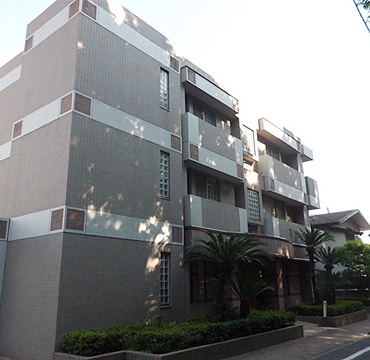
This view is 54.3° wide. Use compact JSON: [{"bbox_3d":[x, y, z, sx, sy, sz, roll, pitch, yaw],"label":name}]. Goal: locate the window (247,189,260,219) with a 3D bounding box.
[{"bbox_3d":[2.911,1.040,15.274,0.121,1.232,0.858,-15,-21,39],"label":"window"}]

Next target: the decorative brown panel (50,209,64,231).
[{"bbox_3d":[-3.000,0.956,8.465,0.500,0.500,0.050,-13,-19,37],"label":"decorative brown panel"}]

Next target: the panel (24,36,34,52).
[{"bbox_3d":[-4.930,-4.304,11.466,0.450,0.465,0.050,-13,-20,37],"label":"panel"}]

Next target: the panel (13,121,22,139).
[{"bbox_3d":[-5.066,-1.486,10.841,0.465,0.545,0.061,-13,-20,36],"label":"panel"}]

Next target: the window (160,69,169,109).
[{"bbox_3d":[-0.707,-3.013,12.076,0.120,1.440,0.430,-13,-20,37],"label":"window"}]

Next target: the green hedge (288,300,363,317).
[{"bbox_3d":[5.642,5.088,14.372,1.900,0.400,3.100,-15,-20,42],"label":"green hedge"}]

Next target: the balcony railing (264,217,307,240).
[{"bbox_3d":[4.801,2.451,17.076,0.505,0.990,3.434,-15,-21,39],"label":"balcony railing"}]

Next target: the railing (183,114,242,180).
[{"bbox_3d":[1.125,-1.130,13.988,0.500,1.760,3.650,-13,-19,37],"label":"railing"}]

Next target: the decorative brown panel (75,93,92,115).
[{"bbox_3d":[-2.618,-1.922,9.251,0.050,0.460,0.465,-13,-20,37],"label":"decorative brown panel"}]

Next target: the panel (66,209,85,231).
[{"bbox_3d":[-2.605,0.961,8.609,0.061,0.505,0.505,-15,-21,39],"label":"panel"}]

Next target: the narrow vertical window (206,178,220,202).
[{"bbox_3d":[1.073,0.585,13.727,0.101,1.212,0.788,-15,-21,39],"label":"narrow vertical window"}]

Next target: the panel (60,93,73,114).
[{"bbox_3d":[-3.011,-1.921,9.211,0.475,0.475,0.050,-13,-20,37],"label":"panel"}]

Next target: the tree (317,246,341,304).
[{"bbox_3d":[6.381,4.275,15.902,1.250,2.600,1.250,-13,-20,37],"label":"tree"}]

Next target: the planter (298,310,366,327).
[{"bbox_3d":[5.688,5.399,14.188,1.850,0.360,3.500,-13,-20,37],"label":"planter"}]

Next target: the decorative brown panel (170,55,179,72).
[{"bbox_3d":[-0.370,-4.080,12.760,0.050,0.450,0.475,-13,-20,37],"label":"decorative brown panel"}]

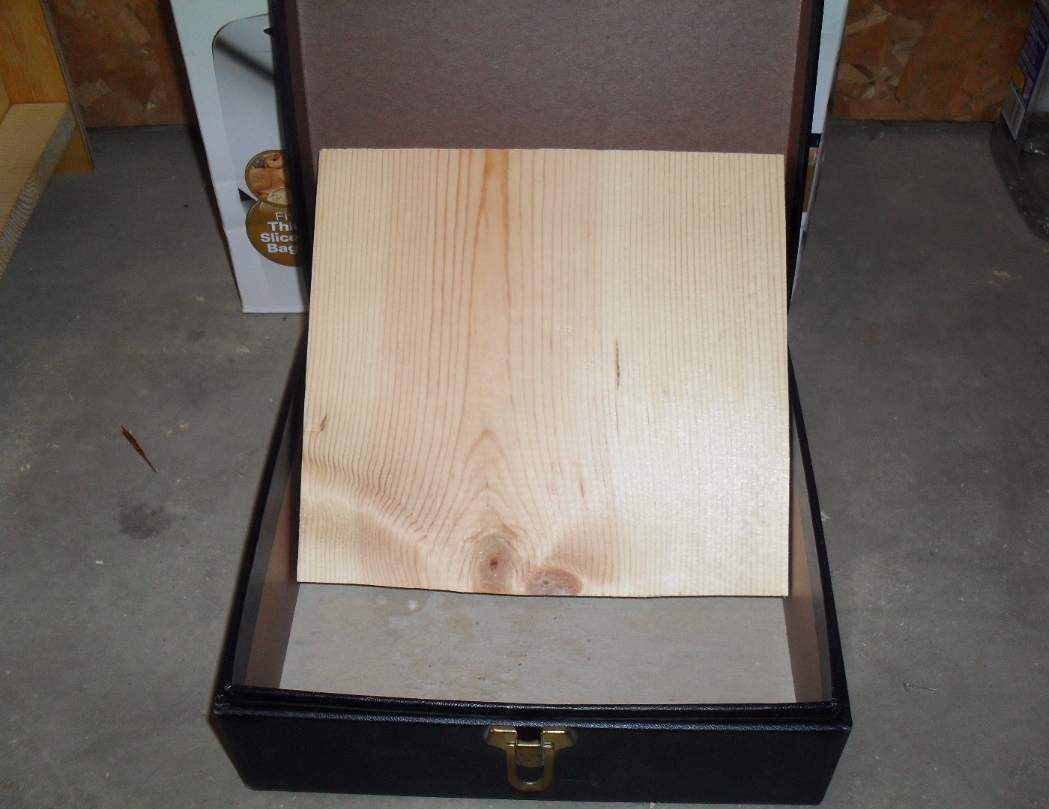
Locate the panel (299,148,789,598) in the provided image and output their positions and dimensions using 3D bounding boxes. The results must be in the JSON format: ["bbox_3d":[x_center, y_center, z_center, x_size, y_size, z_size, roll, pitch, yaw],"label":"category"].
[{"bbox_3d":[0.013,-0.022,0.650,0.281,0.016,0.260,1,83,2],"label":"panel"}]

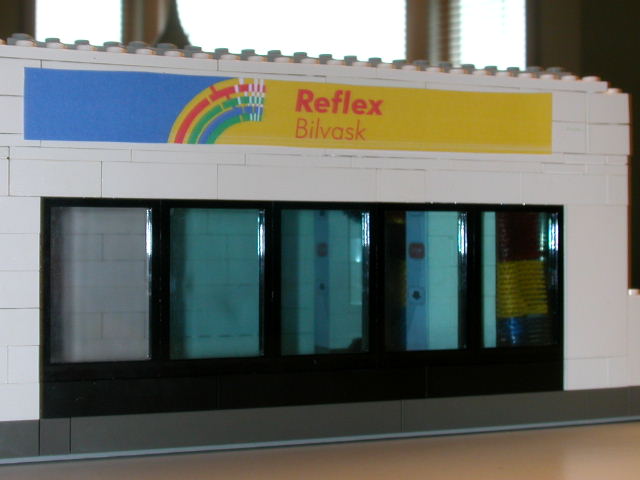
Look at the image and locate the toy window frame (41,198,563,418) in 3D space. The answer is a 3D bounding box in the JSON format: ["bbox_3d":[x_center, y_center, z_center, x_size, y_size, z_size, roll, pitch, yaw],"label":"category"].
[{"bbox_3d":[0.000,0.018,0.340,0.160,0.058,0.008,0,0,-22],"label":"toy window frame"}]

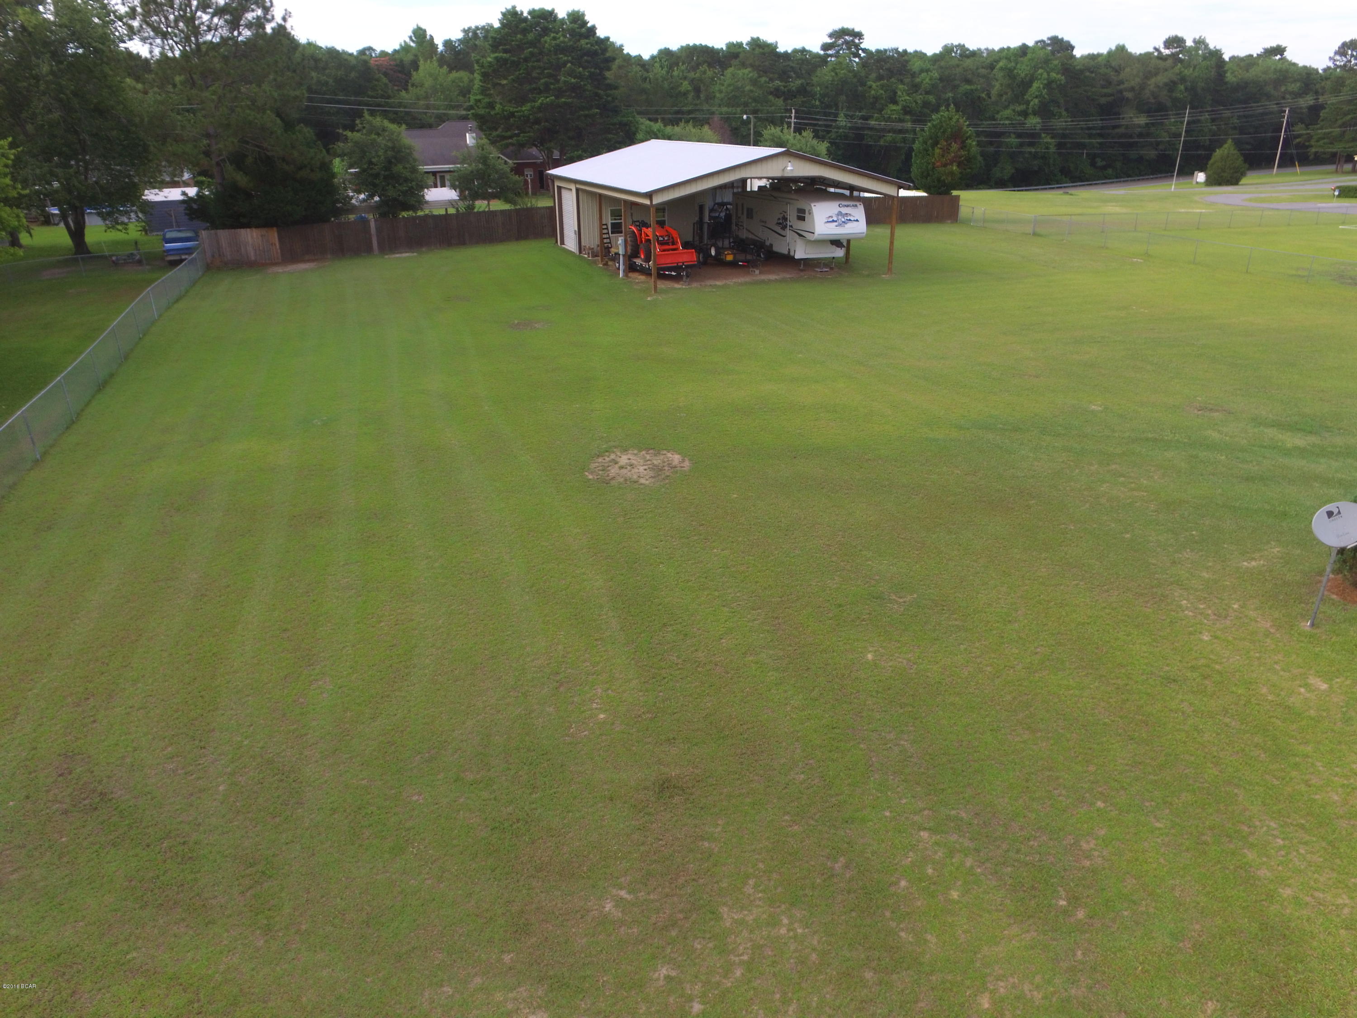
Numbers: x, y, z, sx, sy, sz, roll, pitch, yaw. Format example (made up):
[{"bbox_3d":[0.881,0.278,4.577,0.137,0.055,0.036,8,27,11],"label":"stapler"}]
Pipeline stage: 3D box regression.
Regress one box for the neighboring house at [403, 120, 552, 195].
[{"bbox_3d":[-22.695,-35.752,79.852,19.810,6.870,12.120,-13,29,-25],"label":"neighboring house"}]

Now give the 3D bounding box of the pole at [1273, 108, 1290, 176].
[{"bbox_3d":[87.223,-53.195,113.344,0.350,8.790,0.350,0,26,0],"label":"pole"}]

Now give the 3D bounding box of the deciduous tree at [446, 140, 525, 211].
[{"bbox_3d":[-13.983,-23.724,57.008,5.450,5.550,5.450,0,26,0],"label":"deciduous tree"}]

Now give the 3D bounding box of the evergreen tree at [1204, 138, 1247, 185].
[{"bbox_3d":[65.086,-41.267,93.343,4.240,5.050,4.240,0,26,0],"label":"evergreen tree"}]

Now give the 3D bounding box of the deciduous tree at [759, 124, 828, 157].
[{"bbox_3d":[10.592,-31.743,72.179,6.460,6.570,6.460,0,26,0],"label":"deciduous tree"}]

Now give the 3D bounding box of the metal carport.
[{"bbox_3d":[1.578,-16.486,42.216,13.470,5.720,16.700,-10,28,-20],"label":"metal carport"}]

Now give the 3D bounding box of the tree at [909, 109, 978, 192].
[{"bbox_3d":[25.017,-33.227,73.688,6.060,7.930,6.060,0,26,0],"label":"tree"}]

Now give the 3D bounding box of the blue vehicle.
[{"bbox_3d":[-26.289,-14.126,41.890,1.800,1.700,4.950,-13,29,-25],"label":"blue vehicle"}]

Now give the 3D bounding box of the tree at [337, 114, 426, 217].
[{"bbox_3d":[-20.105,-22.692,53.016,5.660,7.220,5.660,0,26,0],"label":"tree"}]

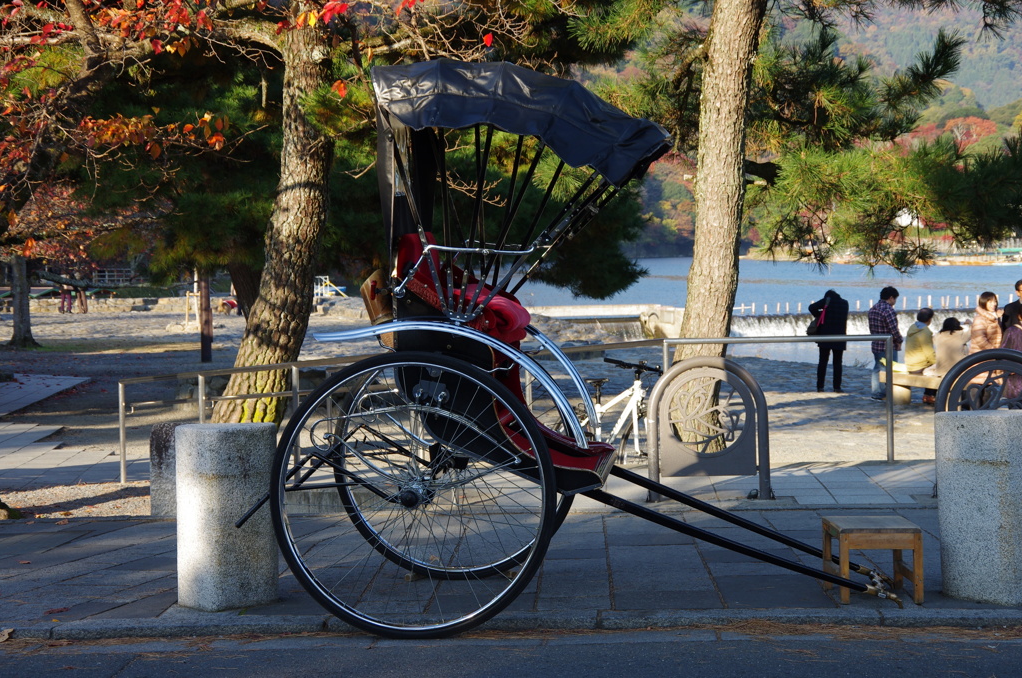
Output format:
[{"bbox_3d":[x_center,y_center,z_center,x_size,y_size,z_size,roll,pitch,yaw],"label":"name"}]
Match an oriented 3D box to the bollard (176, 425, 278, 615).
[{"bbox_3d":[-1.115,0.693,8.020,0.400,0.700,0.400,-1,2,0],"label":"bollard"}]

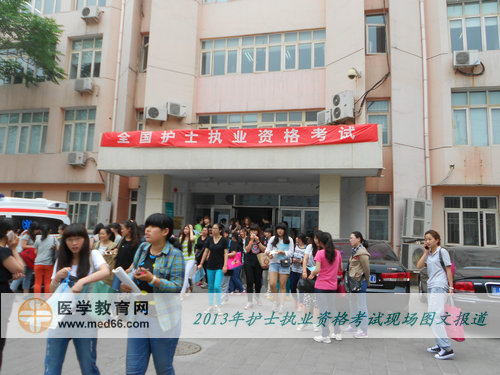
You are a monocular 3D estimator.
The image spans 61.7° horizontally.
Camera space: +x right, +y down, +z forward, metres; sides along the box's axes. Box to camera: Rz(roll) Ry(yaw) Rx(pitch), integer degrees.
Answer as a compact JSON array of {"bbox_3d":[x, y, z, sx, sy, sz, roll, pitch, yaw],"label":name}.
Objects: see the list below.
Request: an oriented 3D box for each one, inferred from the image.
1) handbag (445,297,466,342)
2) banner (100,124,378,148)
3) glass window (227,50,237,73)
[{"bbox_3d":[2.633,1.701,5.420,0.120,0.530,0.340,5,-8,-21],"label":"handbag"},{"bbox_3d":[-0.764,-1.706,14.522,9.946,0.703,0.052,0,-8,14],"label":"banner"},{"bbox_3d":[-0.776,-5.423,18.066,0.450,1.030,0.080,0,-8,13],"label":"glass window"}]

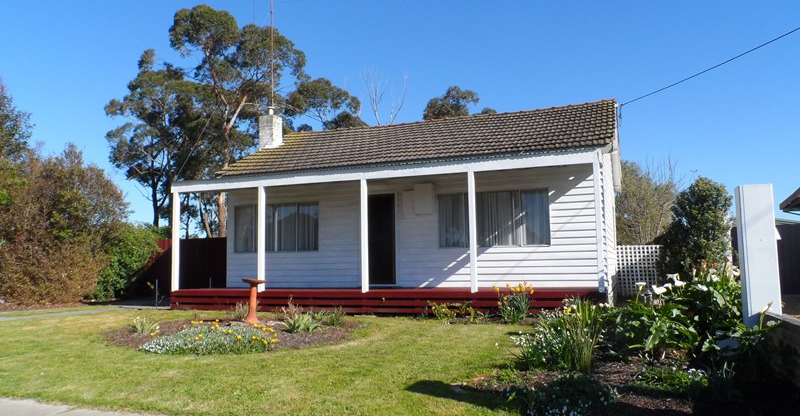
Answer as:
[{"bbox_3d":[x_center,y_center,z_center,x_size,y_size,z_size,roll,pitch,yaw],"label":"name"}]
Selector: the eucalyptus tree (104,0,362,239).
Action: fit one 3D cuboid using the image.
[{"bbox_3d":[-9.361,-3.574,31.000,12.000,15.600,10.000,-3,-6,22],"label":"eucalyptus tree"}]

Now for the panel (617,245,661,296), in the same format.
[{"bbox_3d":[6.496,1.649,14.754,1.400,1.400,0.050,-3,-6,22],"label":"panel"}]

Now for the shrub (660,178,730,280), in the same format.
[{"bbox_3d":[6.865,0.724,12.800,1.550,2.830,1.550,-3,-6,22],"label":"shrub"}]

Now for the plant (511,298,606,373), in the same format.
[{"bbox_3d":[1.725,1.376,6.000,0.980,0.750,0.800,-3,-6,22],"label":"plant"}]

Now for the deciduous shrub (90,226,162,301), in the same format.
[{"bbox_3d":[-7.840,1.554,15.900,1.700,2.150,1.650,-3,-6,22],"label":"deciduous shrub"}]

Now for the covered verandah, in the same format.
[{"bbox_3d":[-0.610,0.640,11.795,9.450,3.030,1.900,-3,-6,22],"label":"covered verandah"}]

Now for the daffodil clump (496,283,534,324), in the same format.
[{"bbox_3d":[1.957,1.580,9.400,0.620,0.630,0.550,-3,-6,22],"label":"daffodil clump"}]

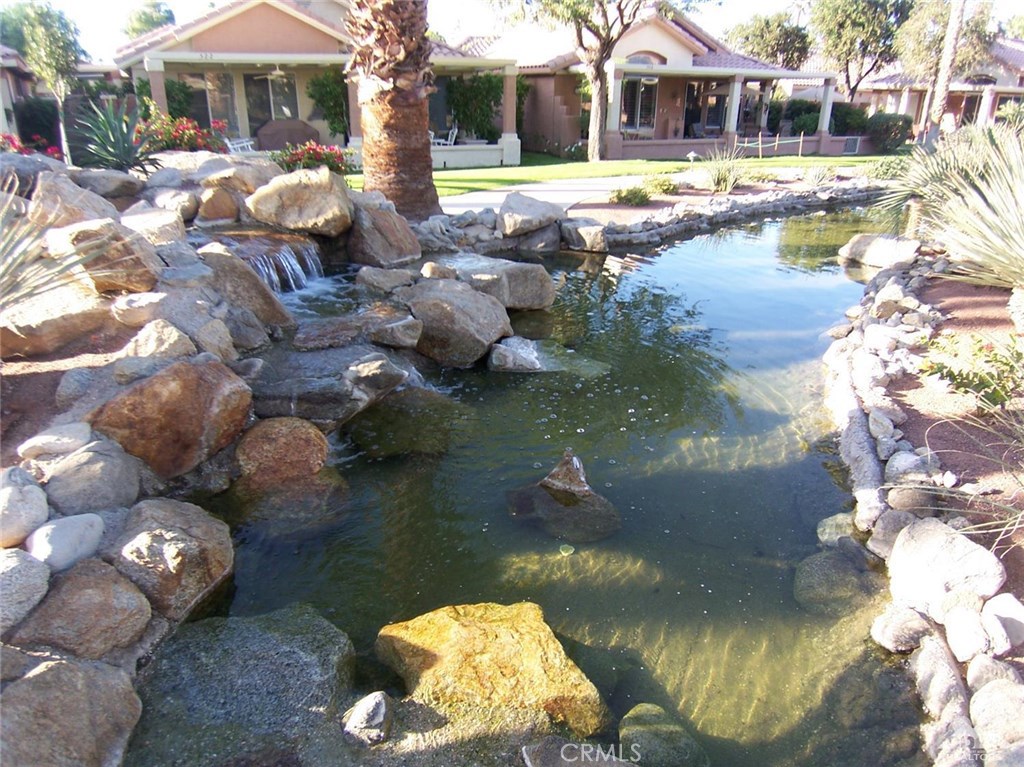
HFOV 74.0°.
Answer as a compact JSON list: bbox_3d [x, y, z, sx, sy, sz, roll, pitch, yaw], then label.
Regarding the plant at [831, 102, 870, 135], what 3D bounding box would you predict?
[{"bbox_3d":[12.081,-9.131,24.345,1.400,1.500,1.400,0,21,0],"label":"plant"}]

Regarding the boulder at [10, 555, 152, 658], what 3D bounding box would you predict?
[{"bbox_3d":[-1.330,0.685,2.100,0.400,0.220,0.300,-15,26,-35],"label":"boulder"}]

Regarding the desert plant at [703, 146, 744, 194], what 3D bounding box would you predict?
[{"bbox_3d":[4.221,-4.271,13.600,0.840,0.920,0.820,6,21,15],"label":"desert plant"}]

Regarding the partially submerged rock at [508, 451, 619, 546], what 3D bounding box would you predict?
[{"bbox_3d":[0.265,0.559,3.428,0.540,0.360,0.420,-4,21,-9],"label":"partially submerged rock"}]

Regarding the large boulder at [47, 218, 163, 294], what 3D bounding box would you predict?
[{"bbox_3d":[-2.717,-0.884,4.534,0.680,0.450,0.500,9,23,23],"label":"large boulder"}]

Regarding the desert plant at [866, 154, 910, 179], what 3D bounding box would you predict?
[{"bbox_3d":[9.122,-5.275,16.500,1.050,0.580,0.900,10,23,26],"label":"desert plant"}]

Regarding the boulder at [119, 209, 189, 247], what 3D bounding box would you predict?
[{"bbox_3d":[-3.105,-1.355,5.900,0.501,0.301,0.460,-10,23,-26],"label":"boulder"}]

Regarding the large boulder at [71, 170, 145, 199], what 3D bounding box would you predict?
[{"bbox_3d":[-4.224,-2.089,7.100,0.681,0.288,0.520,-11,24,-28],"label":"large boulder"}]

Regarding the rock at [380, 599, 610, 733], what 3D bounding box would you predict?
[{"bbox_3d":[-0.060,0.937,2.331,0.700,0.290,0.460,7,22,19],"label":"rock"}]

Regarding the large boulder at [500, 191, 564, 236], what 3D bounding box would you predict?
[{"bbox_3d":[0.264,-2.299,9.250,0.893,0.566,0.600,1,21,1],"label":"large boulder"}]

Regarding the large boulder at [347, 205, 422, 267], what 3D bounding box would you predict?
[{"bbox_3d":[-1.339,-1.581,7.200,0.840,0.600,0.680,-4,21,-9],"label":"large boulder"}]

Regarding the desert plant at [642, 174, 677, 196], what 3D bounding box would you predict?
[{"bbox_3d":[2.837,-3.786,13.000,0.668,0.390,0.650,5,21,11],"label":"desert plant"}]

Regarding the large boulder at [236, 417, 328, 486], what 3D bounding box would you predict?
[{"bbox_3d":[-1.193,0.421,3.536,0.430,0.340,0.380,0,21,0],"label":"large boulder"}]

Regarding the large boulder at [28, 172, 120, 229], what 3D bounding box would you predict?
[{"bbox_3d":[-3.378,-1.422,5.238,0.580,0.450,0.470,12,24,28],"label":"large boulder"}]

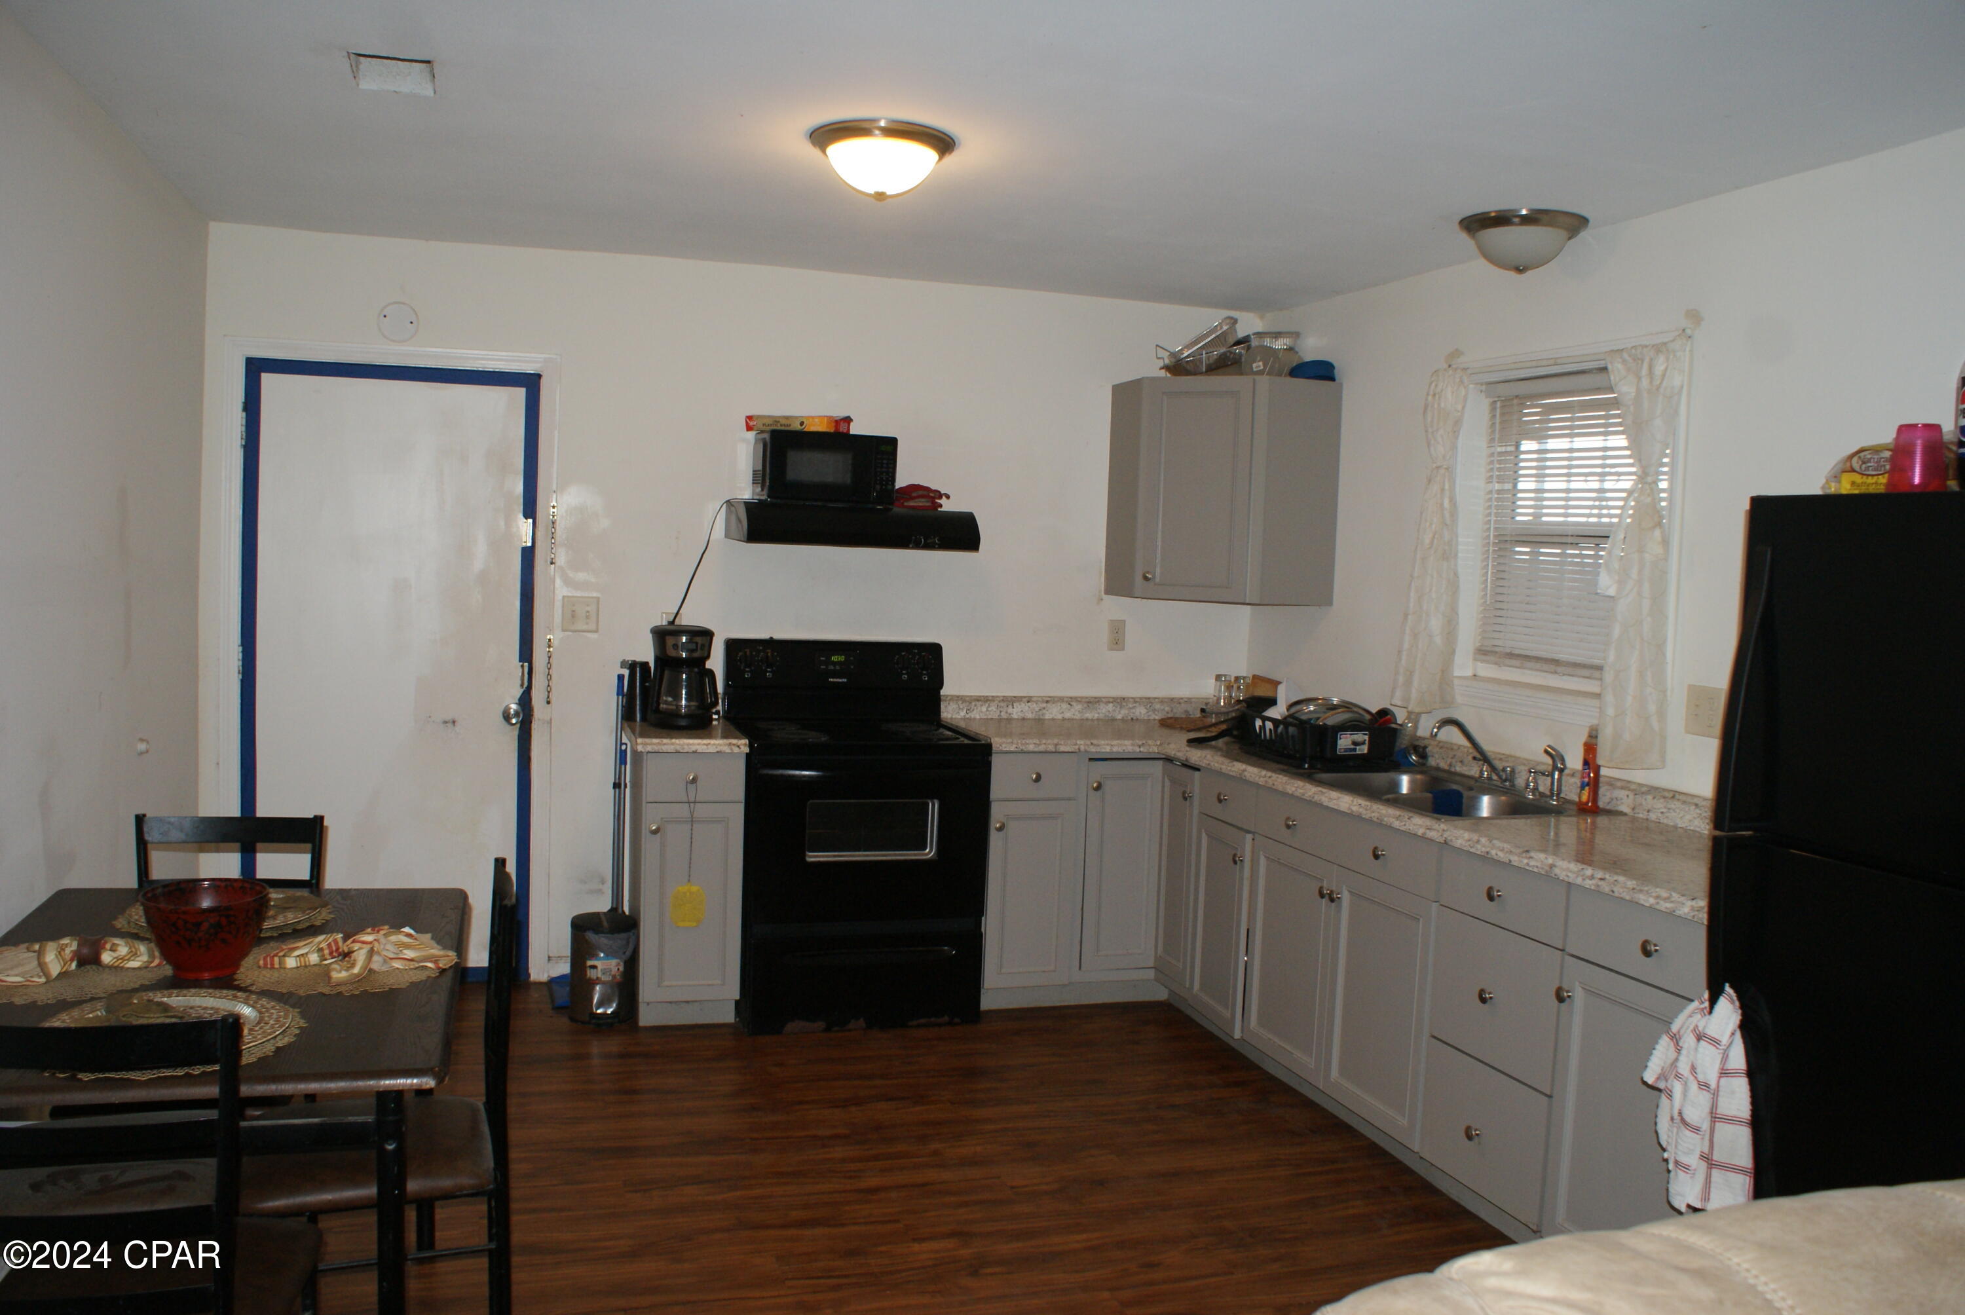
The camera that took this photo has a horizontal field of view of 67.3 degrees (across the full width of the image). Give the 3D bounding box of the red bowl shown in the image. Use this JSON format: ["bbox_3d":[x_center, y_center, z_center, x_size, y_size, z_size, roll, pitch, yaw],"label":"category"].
[{"bbox_3d":[-1.317,0.465,2.511,0.220,0.135,0.220,1,4,-19],"label":"red bowl"}]

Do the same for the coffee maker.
[{"bbox_3d":[-1.004,0.060,4.922,0.220,0.340,0.230,0,4,-24],"label":"coffee maker"}]

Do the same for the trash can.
[{"bbox_3d":[-1.192,0.978,4.631,0.208,0.325,0.235,1,4,-18],"label":"trash can"}]

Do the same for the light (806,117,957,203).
[{"bbox_3d":[-0.231,-1.121,3.393,0.335,0.135,0.335,2,4,0],"label":"light"}]

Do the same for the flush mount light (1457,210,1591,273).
[{"bbox_3d":[1.447,-1.098,3.947,0.345,0.140,0.345,1,4,-19],"label":"flush mount light"}]

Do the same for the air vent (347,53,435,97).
[{"bbox_3d":[-1.225,-1.214,3.070,0.165,0.030,0.245,1,4,-19],"label":"air vent"}]

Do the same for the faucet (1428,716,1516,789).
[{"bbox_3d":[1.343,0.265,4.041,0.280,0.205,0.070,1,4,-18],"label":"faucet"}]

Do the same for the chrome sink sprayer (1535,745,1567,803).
[{"bbox_3d":[1.503,0.306,3.892,0.065,0.149,0.045,1,4,-18],"label":"chrome sink sprayer"}]

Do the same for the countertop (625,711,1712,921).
[{"bbox_3d":[0.369,0.356,3.894,2.380,0.050,3.080,1,4,-18],"label":"countertop"}]

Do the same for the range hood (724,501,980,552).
[{"bbox_3d":[-0.458,-0.453,5.064,0.780,0.138,0.450,1,4,-19],"label":"range hood"}]

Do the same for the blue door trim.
[{"bbox_3d":[-1.924,0.073,4.838,0.895,2.030,0.050,1,4,-19],"label":"blue door trim"}]

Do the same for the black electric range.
[{"bbox_3d":[-0.444,0.561,4.897,0.762,1.175,0.680,1,4,-18],"label":"black electric range"}]

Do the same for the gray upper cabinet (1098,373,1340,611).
[{"bbox_3d":[0.914,-0.593,5.383,0.860,0.770,0.645,4,4,27],"label":"gray upper cabinet"}]

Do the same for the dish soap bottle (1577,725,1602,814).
[{"bbox_3d":[1.554,0.284,3.757,0.045,0.216,0.062,1,4,-18],"label":"dish soap bottle"}]

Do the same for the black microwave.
[{"bbox_3d":[-0.537,-0.625,4.960,0.425,0.235,0.335,1,4,-18],"label":"black microwave"}]

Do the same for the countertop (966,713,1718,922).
[{"bbox_3d":[0.896,0.372,4.173,1.220,0.042,3.120,1,4,-19],"label":"countertop"}]

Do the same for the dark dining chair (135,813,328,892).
[{"bbox_3d":[-1.542,0.788,2.948,0.400,0.890,0.450,1,4,-15],"label":"dark dining chair"}]

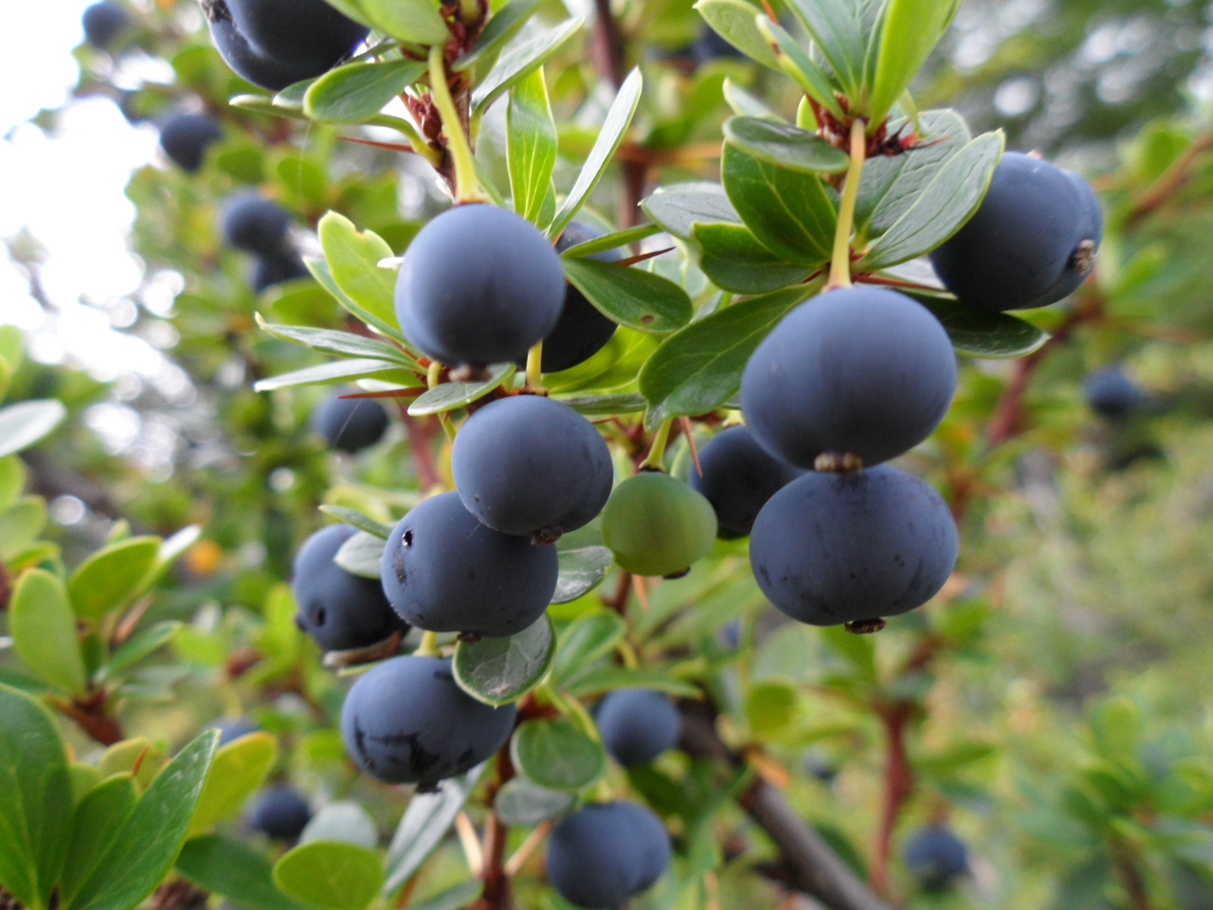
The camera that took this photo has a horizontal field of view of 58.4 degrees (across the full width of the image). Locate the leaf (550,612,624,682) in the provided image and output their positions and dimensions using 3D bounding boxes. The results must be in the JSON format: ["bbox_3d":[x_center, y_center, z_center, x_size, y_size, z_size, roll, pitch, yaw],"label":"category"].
[{"bbox_3d":[-0.002,0.019,0.107,0.005,0.009,0.002,42,-15,32],"label":"leaf"}]

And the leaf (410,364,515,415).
[{"bbox_3d":[-0.009,-0.004,0.069,0.009,0.002,0.004,-33,34,-24],"label":"leaf"}]

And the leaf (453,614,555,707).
[{"bbox_3d":[-0.007,0.014,0.080,0.007,0.009,0.001,8,-14,4],"label":"leaf"}]

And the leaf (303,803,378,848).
[{"bbox_3d":[-0.032,0.047,0.128,0.009,0.011,0.003,5,0,-4],"label":"leaf"}]

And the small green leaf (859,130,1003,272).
[{"bbox_3d":[0.026,-0.020,0.088,0.015,0.006,0.002,-43,-38,16],"label":"small green leaf"}]

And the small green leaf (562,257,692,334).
[{"bbox_3d":[0.001,-0.011,0.076,0.011,0.005,0.002,29,-13,16],"label":"small green leaf"}]

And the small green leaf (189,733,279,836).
[{"bbox_3d":[-0.037,0.032,0.106,0.006,0.012,0.002,38,-10,-12],"label":"small green leaf"}]

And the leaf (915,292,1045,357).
[{"bbox_3d":[0.026,-0.010,0.079,0.015,0.001,0.005,14,40,-11],"label":"leaf"}]

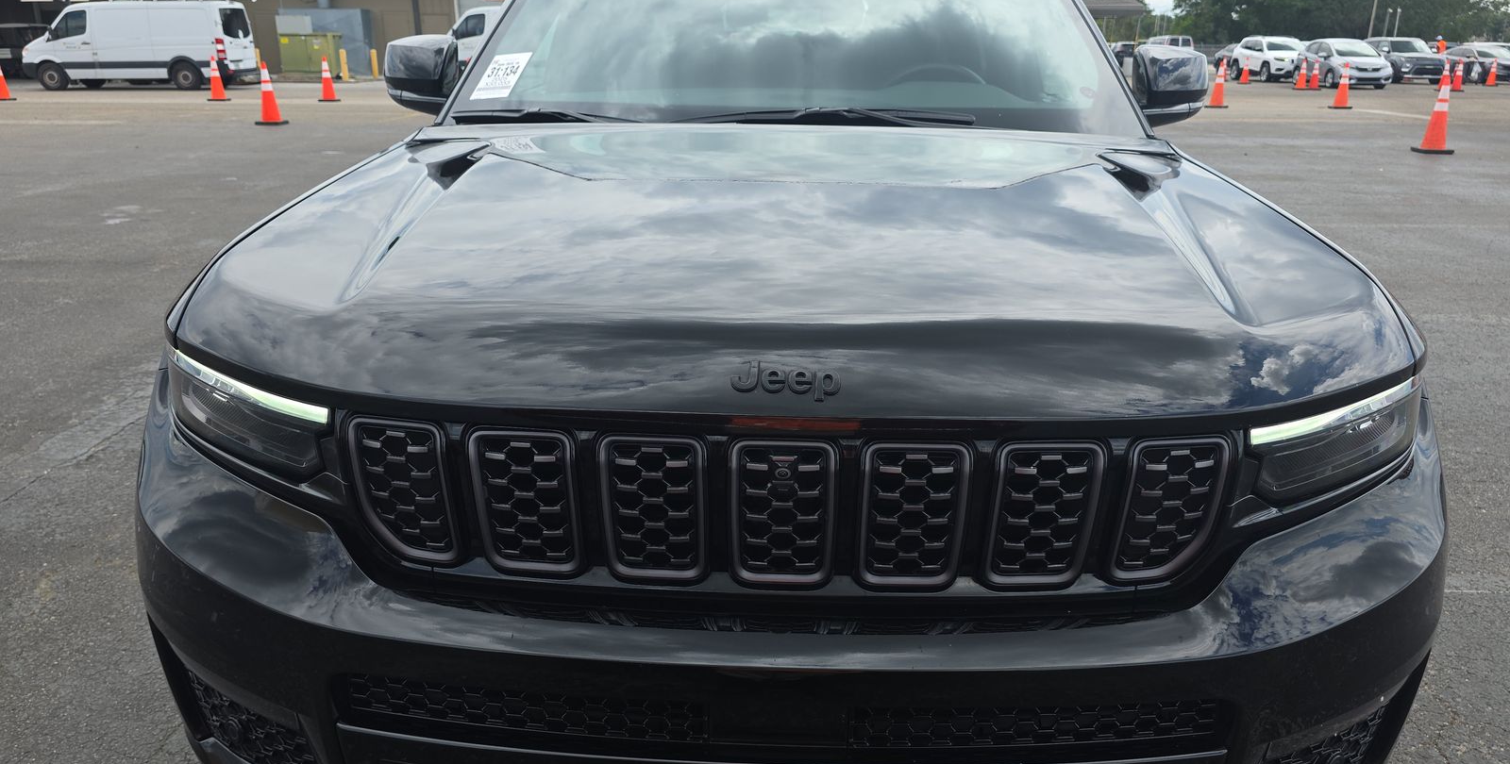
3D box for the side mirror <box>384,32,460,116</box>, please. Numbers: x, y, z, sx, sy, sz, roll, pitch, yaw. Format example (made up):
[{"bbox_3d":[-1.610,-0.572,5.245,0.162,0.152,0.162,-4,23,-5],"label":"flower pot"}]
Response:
[{"bbox_3d":[-0.860,-0.832,2.663,0.250,0.200,0.170,1,19,2],"label":"side mirror"}]

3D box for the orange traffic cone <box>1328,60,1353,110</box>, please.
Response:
[{"bbox_3d":[12.783,-6.425,21.747,0.370,0.920,0.370,0,19,0],"label":"orange traffic cone"}]

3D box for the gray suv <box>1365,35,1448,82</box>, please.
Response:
[{"bbox_3d":[25.800,-12.850,40.000,1.900,1.690,4.750,2,19,5],"label":"gray suv"}]

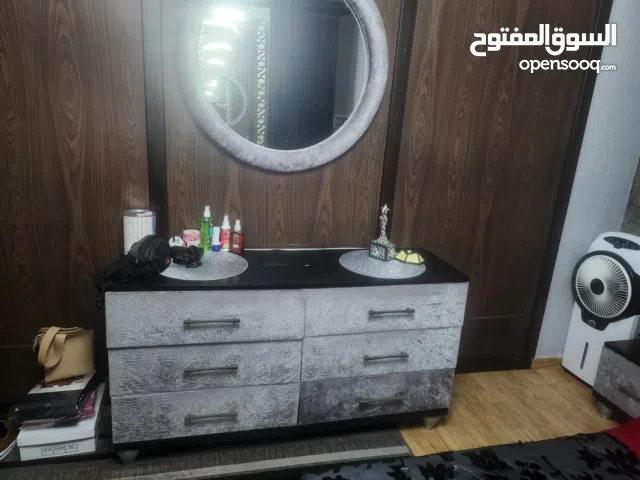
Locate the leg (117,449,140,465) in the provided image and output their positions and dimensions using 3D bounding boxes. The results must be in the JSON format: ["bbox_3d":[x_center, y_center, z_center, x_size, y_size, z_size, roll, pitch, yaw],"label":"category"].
[{"bbox_3d":[-0.801,0.876,1.848,0.077,0.090,0.077,0,15,-14],"label":"leg"}]

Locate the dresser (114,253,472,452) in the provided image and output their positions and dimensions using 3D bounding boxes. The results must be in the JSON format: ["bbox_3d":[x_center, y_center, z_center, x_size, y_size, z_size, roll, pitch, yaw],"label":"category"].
[{"bbox_3d":[-0.135,0.492,2.097,1.485,0.787,0.504,0,15,-14],"label":"dresser"}]

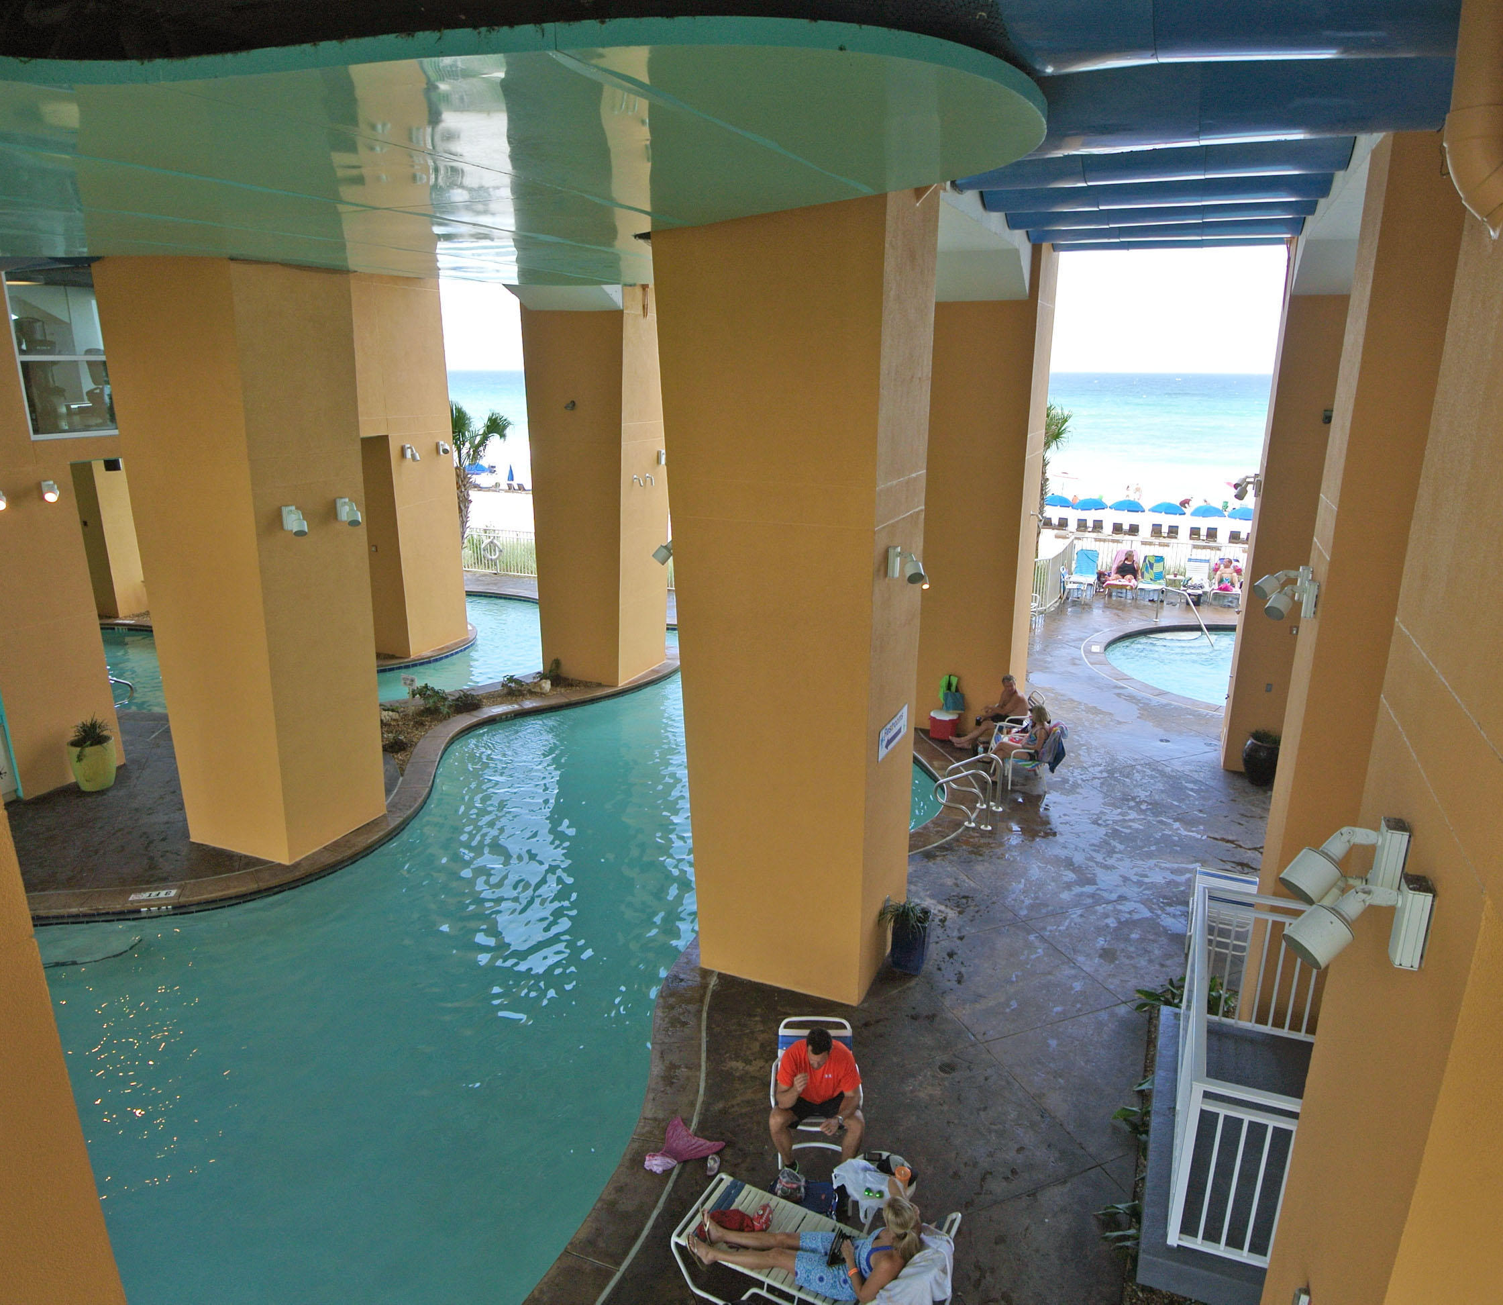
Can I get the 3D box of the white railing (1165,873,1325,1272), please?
[{"bbox_3d":[3.587,2.869,6.721,1.089,1.138,2.524,7,17,23],"label":"white railing"}]

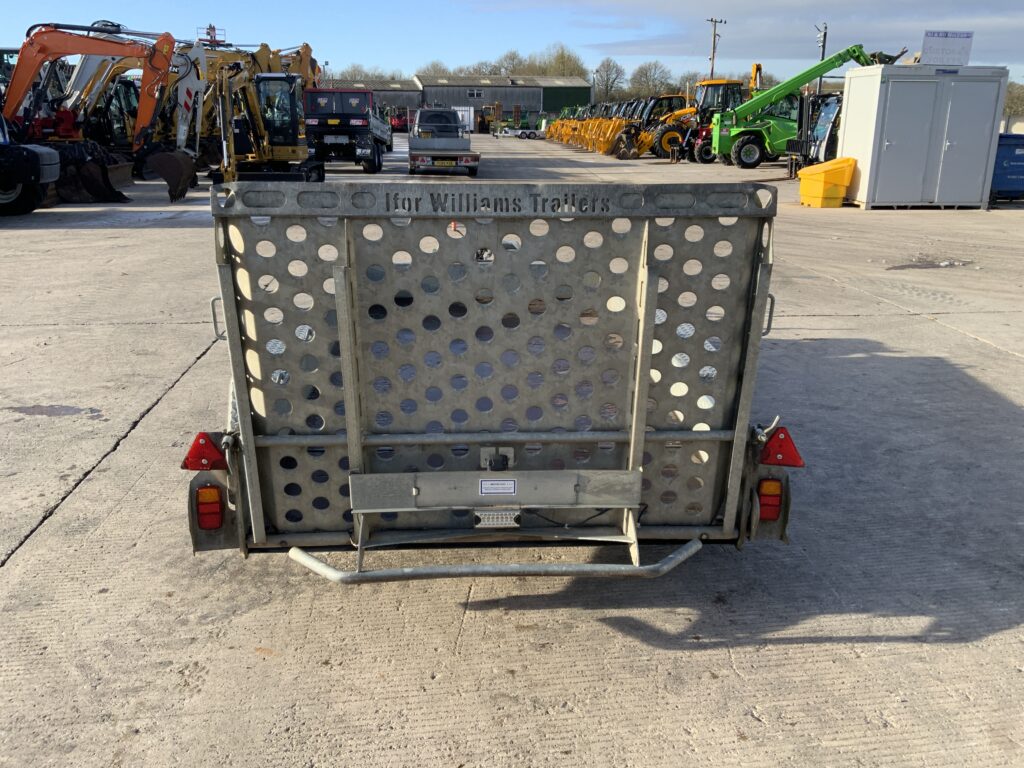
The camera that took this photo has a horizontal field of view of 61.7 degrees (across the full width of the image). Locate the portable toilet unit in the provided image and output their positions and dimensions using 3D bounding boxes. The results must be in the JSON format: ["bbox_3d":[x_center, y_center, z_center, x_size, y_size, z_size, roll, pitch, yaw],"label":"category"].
[{"bbox_3d":[7.774,-4.713,16.536,2.349,2.520,1.513,-1,17,-4],"label":"portable toilet unit"}]

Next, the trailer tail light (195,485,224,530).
[{"bbox_3d":[-0.958,0.392,2.720,0.078,0.147,0.050,-1,17,-4],"label":"trailer tail light"}]

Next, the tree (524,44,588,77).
[{"bbox_3d":[6.134,-40.666,118.259,9.000,11.488,8.500,0,17,0],"label":"tree"}]

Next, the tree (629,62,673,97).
[{"bbox_3d":[20.661,-42.972,127.979,7.100,10.393,7.100,0,17,0],"label":"tree"}]

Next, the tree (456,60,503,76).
[{"bbox_3d":[-4.116,-35.725,106.185,6.200,8.090,6.200,0,17,0],"label":"tree"}]

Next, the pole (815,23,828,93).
[{"bbox_3d":[18.870,-18.806,53.819,0.750,7.110,0.400,0,17,0],"label":"pole"}]

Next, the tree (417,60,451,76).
[{"bbox_3d":[-9.623,-35.738,106.189,5.000,8.070,5.000,0,17,0],"label":"tree"}]

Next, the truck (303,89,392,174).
[{"bbox_3d":[-4.639,-7.483,25.326,1.950,2.270,5.200,0,17,-1],"label":"truck"}]

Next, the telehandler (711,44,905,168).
[{"bbox_3d":[9.317,-8.811,27.304,5.900,3.720,2.100,0,17,-1],"label":"telehandler"}]

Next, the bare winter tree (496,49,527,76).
[{"bbox_3d":[-0.202,-36.370,105.979,4.800,9.480,4.800,0,17,0],"label":"bare winter tree"}]

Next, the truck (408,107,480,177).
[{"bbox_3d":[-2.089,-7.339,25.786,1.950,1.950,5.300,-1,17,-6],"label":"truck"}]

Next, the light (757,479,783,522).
[{"bbox_3d":[0.845,0.382,2.810,0.078,0.147,0.050,-1,17,-4],"label":"light"}]

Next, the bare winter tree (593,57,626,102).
[{"bbox_3d":[10.834,-32.635,96.654,4.400,7.980,4.400,0,17,0],"label":"bare winter tree"}]

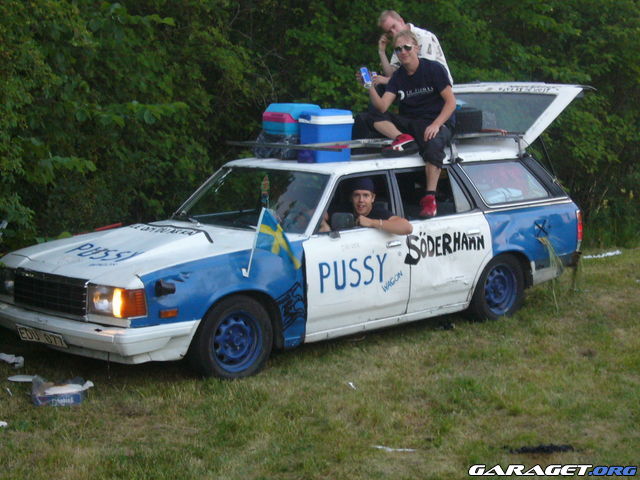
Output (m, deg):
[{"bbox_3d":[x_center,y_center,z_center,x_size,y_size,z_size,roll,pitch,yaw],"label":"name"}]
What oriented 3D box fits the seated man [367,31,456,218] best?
[{"bbox_3d":[0.662,-0.839,9.900,0.680,1.300,0.720,0,7,5],"label":"seated man"}]

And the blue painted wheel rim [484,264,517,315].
[{"bbox_3d":[1.325,0.371,10.363,0.382,0.382,0.140,-8,10,-43],"label":"blue painted wheel rim"}]

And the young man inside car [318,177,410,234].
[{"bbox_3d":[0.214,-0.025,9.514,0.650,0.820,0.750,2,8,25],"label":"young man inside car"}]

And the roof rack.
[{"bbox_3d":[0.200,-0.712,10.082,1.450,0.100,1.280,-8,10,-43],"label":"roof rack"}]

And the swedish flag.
[{"bbox_3d":[-0.271,-0.010,8.720,0.280,0.370,0.090,-4,8,-25],"label":"swedish flag"}]

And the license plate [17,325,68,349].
[{"bbox_3d":[-1.720,0.603,8.465,0.520,0.115,0.020,6,25,46],"label":"license plate"}]

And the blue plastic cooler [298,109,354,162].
[{"bbox_3d":[0.036,-0.726,9.509,0.335,0.355,0.230,-6,9,-34],"label":"blue plastic cooler"}]

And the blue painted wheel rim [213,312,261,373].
[{"bbox_3d":[-0.555,0.635,8.568,0.382,0.382,0.140,-8,10,-43],"label":"blue painted wheel rim"}]

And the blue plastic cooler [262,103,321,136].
[{"bbox_3d":[-0.216,-0.910,10.314,0.370,0.250,0.260,-7,9,-39],"label":"blue plastic cooler"}]

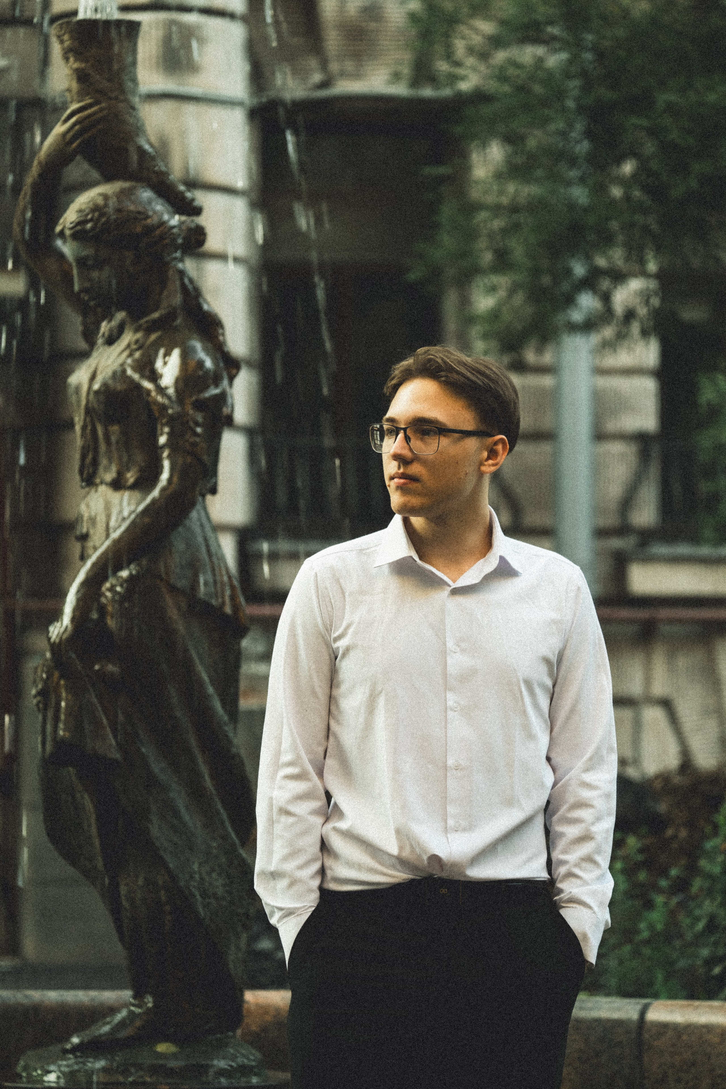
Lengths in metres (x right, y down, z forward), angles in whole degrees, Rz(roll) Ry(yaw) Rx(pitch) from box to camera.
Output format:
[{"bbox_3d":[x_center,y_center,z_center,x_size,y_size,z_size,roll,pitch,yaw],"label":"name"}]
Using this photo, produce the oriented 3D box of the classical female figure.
[{"bbox_3d":[-0.435,0.057,9.600,0.480,1.820,0.500,0,1,-27],"label":"classical female figure"}]

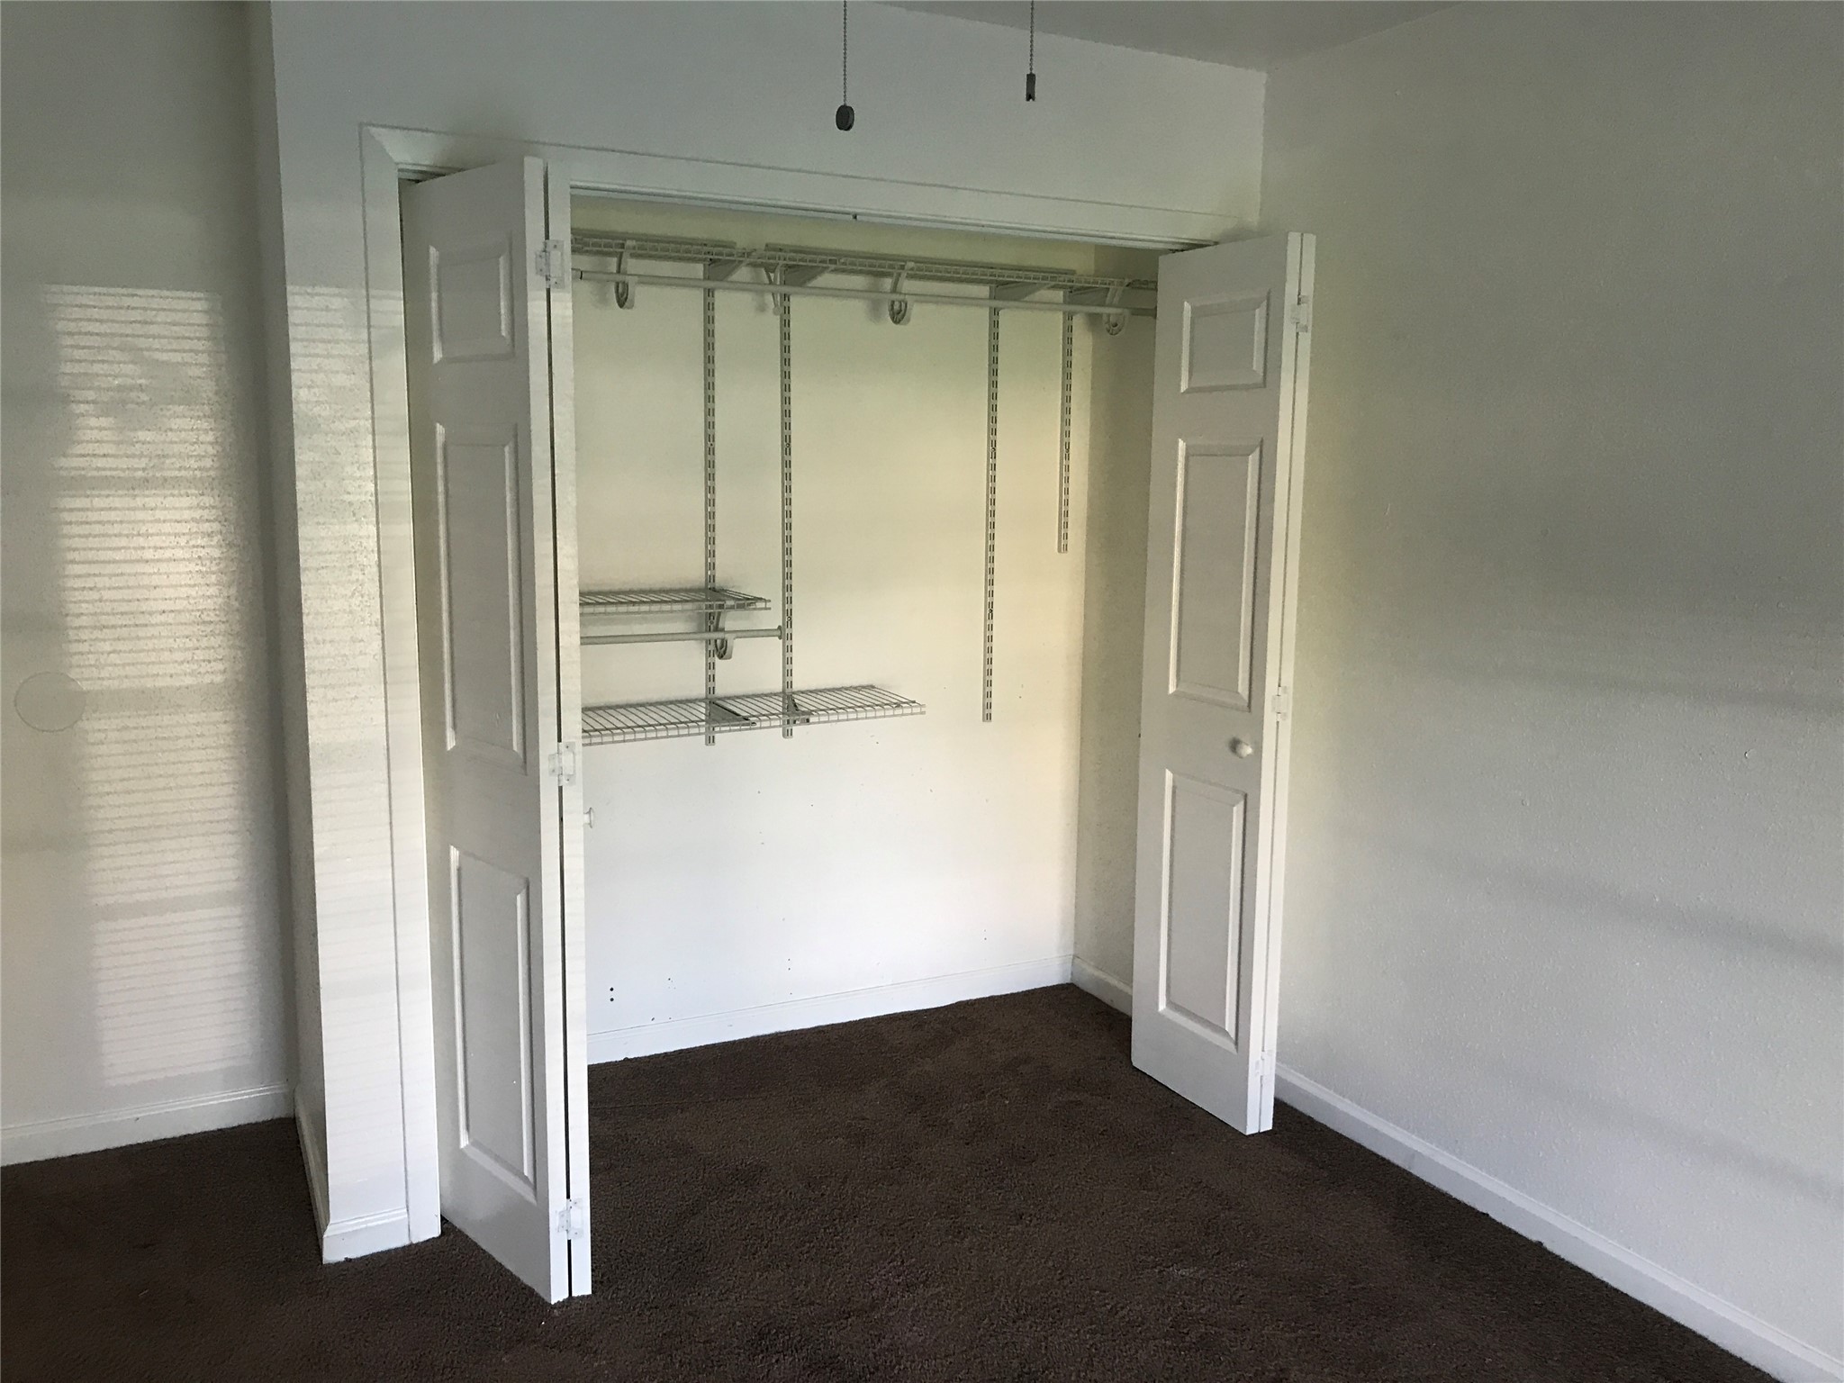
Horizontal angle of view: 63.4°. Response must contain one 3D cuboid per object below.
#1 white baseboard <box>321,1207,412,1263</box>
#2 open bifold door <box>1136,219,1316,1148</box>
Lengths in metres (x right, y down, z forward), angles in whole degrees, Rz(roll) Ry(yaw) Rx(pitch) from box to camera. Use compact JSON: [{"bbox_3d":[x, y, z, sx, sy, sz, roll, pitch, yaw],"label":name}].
[{"bbox_3d":[-1.079,1.056,2.901,0.164,0.072,0.018,-4,10,-27],"label":"white baseboard"},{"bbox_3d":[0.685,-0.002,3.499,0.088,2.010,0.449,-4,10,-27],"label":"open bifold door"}]

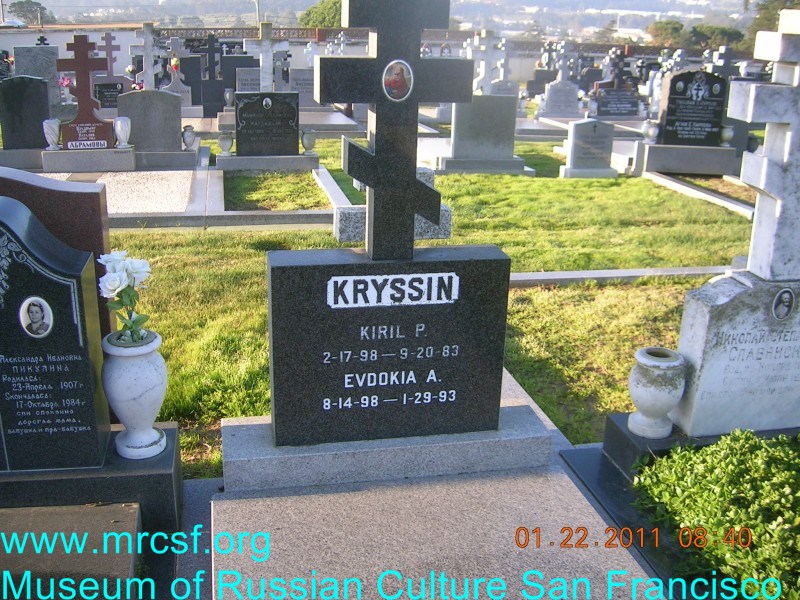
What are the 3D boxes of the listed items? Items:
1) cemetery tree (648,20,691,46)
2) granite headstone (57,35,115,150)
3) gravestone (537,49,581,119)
[{"bbox_3d":[23.235,-22.283,70.000,3.900,4.200,3.900,2,18,-1],"label":"cemetery tree"},{"bbox_3d":[-3.316,-2.188,8.528,0.510,1.154,0.180,-2,18,-12],"label":"granite headstone"},{"bbox_3d":[2.857,-3.872,14.400,0.780,1.300,0.330,-2,19,-11],"label":"gravestone"}]

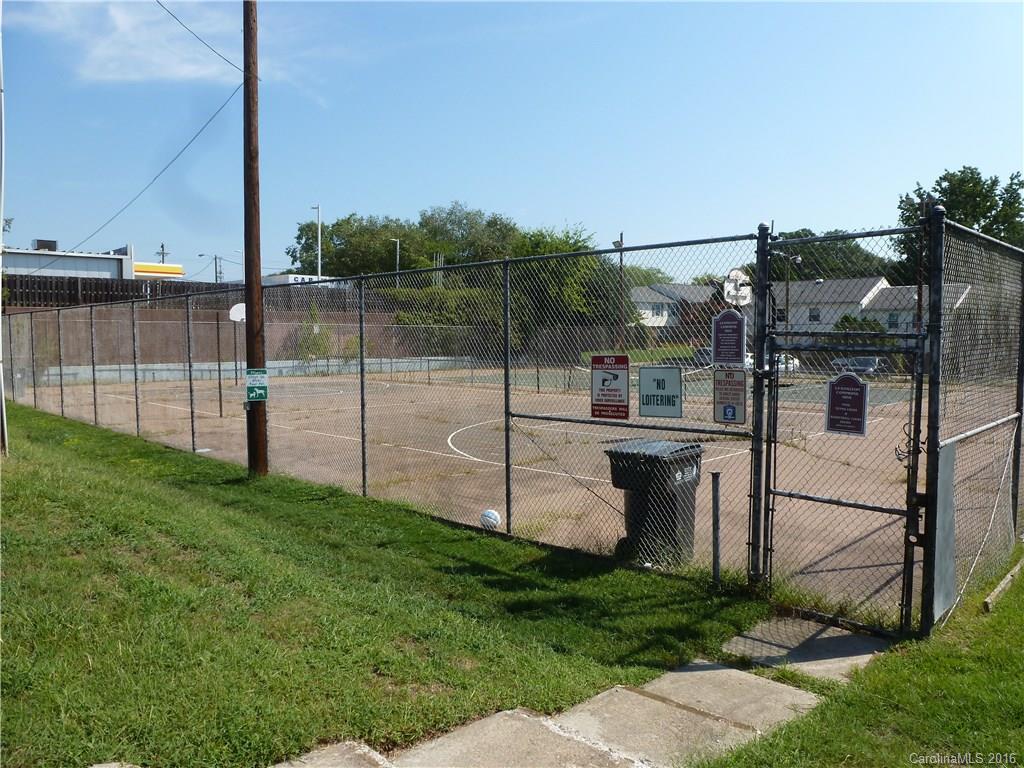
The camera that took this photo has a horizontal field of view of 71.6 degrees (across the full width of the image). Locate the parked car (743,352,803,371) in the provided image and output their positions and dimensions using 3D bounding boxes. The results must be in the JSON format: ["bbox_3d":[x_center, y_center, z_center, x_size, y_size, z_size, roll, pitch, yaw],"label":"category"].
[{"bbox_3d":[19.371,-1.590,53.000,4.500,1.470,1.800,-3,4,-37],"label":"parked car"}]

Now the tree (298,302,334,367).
[{"bbox_3d":[-11.901,-3.028,43.000,2.300,4.100,2.200,0,3,0],"label":"tree"}]

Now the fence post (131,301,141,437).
[{"bbox_3d":[-8.591,-0.339,16.201,0.070,3.116,0.070,3,5,43],"label":"fence post"}]

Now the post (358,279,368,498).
[{"bbox_3d":[-2.099,0.050,10.021,0.070,3.126,0.070,3,5,43],"label":"post"}]

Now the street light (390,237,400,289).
[{"bbox_3d":[-12.230,-10.878,74.619,1.000,9.000,0.300,0,3,0],"label":"street light"}]

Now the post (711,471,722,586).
[{"bbox_3d":[1.816,1.290,6.250,0.080,1.040,0.080,3,5,43],"label":"post"}]

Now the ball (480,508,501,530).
[{"bbox_3d":[-0.252,1.621,8.450,0.235,0.235,0.235,0,3,0],"label":"ball"}]

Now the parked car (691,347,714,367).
[{"bbox_3d":[16.602,-2.200,58.500,1.850,1.650,4.600,2,4,30],"label":"parked car"}]

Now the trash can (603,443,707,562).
[{"bbox_3d":[1.498,1.185,7.427,0.760,1.080,0.770,3,5,41],"label":"trash can"}]

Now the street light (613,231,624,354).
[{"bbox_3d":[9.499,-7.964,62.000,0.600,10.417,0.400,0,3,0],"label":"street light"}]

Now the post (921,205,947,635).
[{"bbox_3d":[3.082,0.295,5.190,0.105,3.144,0.105,3,5,43],"label":"post"}]

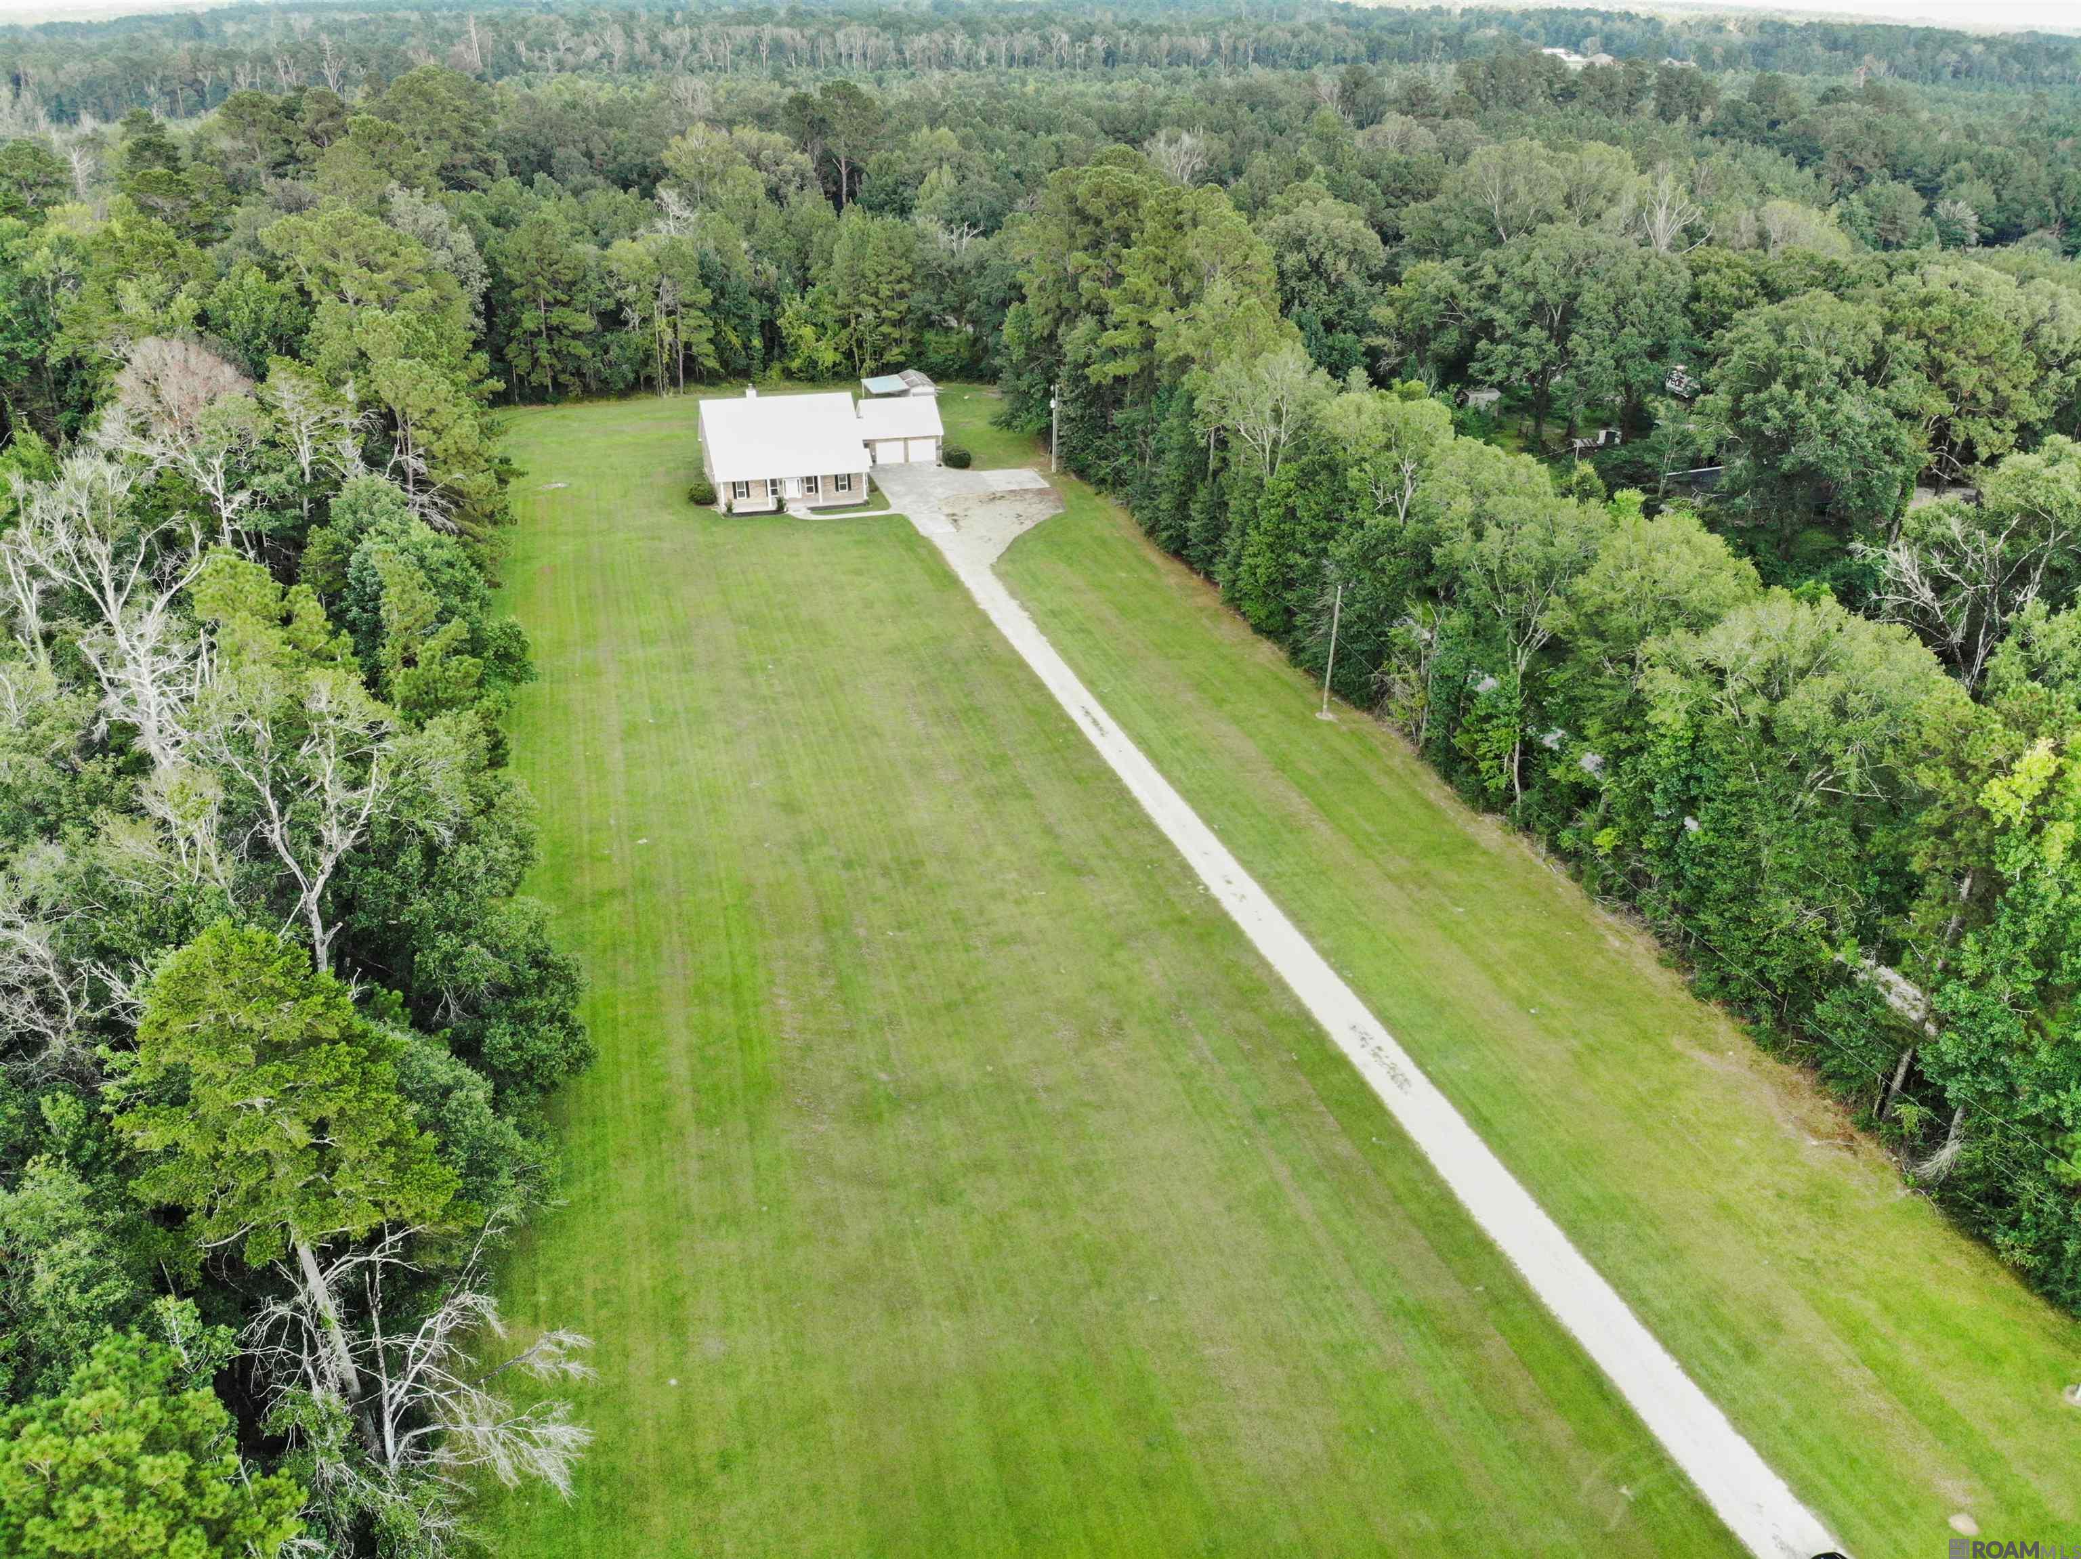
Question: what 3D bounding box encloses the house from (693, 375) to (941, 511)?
[{"bbox_3d":[-19.570,-32.382,133.982,23.031,8.900,18.279,-8,29,-15],"label":"house"}]

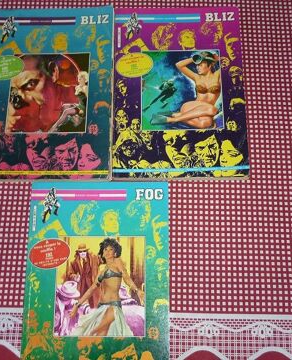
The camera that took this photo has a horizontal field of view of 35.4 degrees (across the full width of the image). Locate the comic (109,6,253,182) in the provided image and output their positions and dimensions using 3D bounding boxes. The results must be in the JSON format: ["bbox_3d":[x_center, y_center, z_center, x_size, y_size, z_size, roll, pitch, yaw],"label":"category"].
[{"bbox_3d":[0.032,-0.088,0.453,0.128,0.012,0.182,-1,74,1],"label":"comic"}]

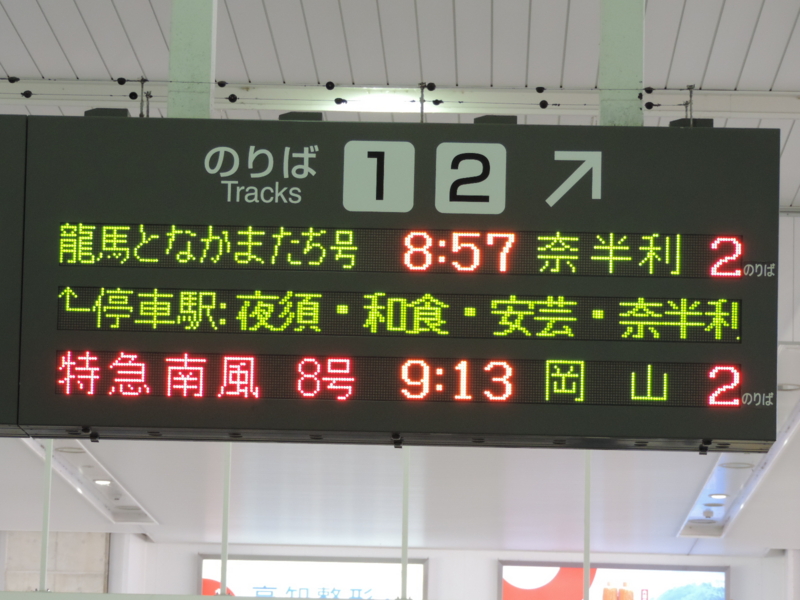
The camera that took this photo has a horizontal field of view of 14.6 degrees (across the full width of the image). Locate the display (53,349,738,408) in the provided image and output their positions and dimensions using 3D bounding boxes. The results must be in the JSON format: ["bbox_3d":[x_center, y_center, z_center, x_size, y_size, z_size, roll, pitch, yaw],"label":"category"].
[{"bbox_3d":[-0.007,0.179,7.042,1.545,0.100,0.050,1,-5,1],"label":"display"}]

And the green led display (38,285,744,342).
[{"bbox_3d":[-0.004,0.035,7.054,1.545,0.100,0.050,1,-5,1],"label":"green led display"}]

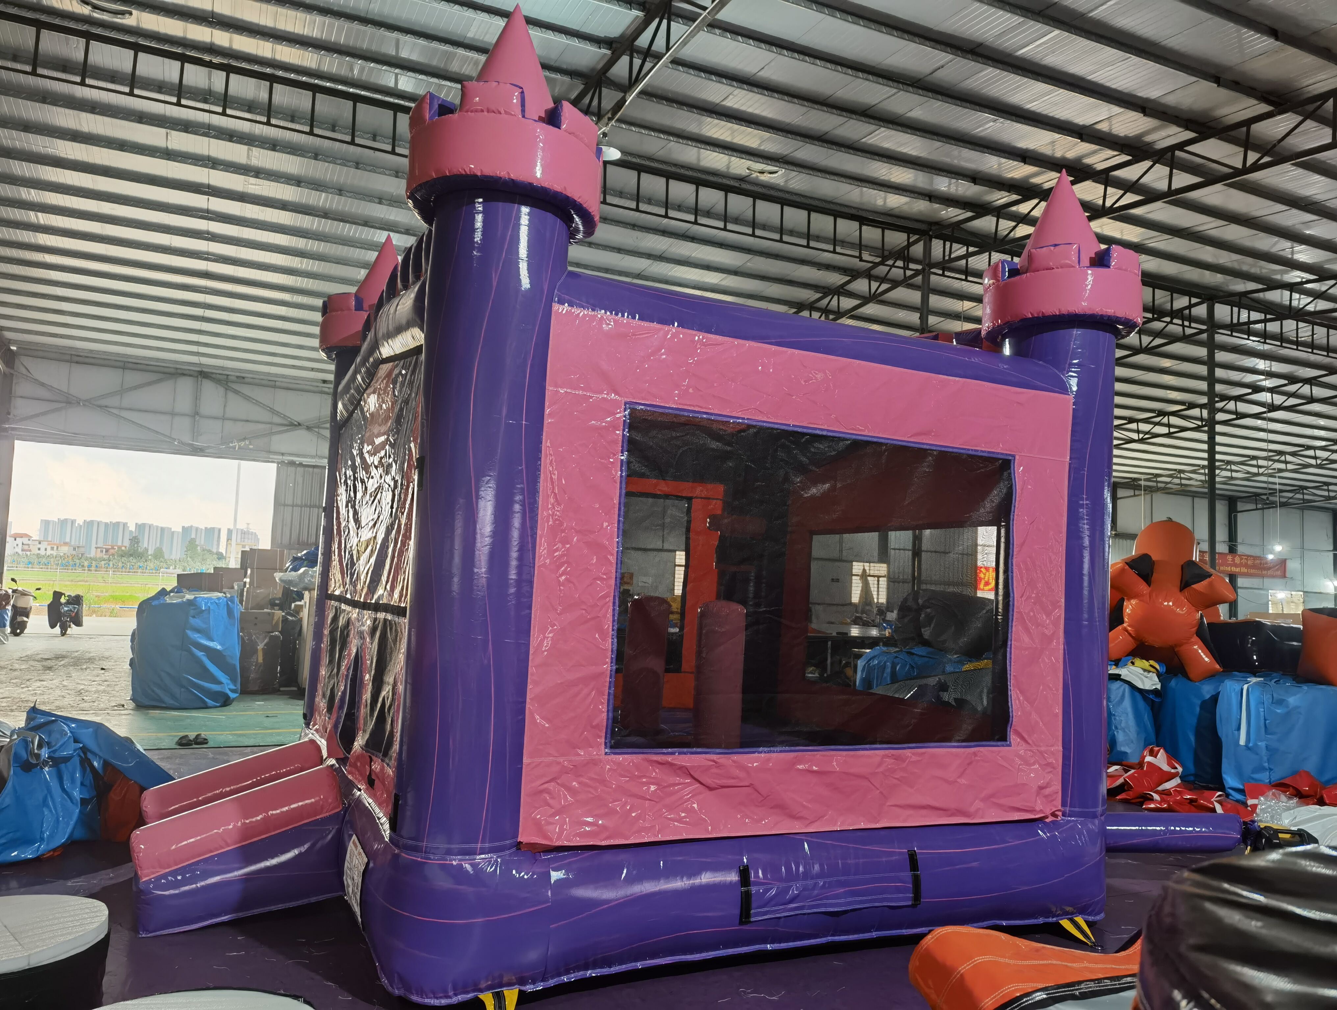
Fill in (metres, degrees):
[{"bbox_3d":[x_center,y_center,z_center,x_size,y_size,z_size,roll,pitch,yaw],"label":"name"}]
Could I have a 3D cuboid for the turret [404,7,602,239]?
[{"bbox_3d":[-0.712,-1.787,4.408,0.860,1.010,0.860,5,-6,-23],"label":"turret"}]

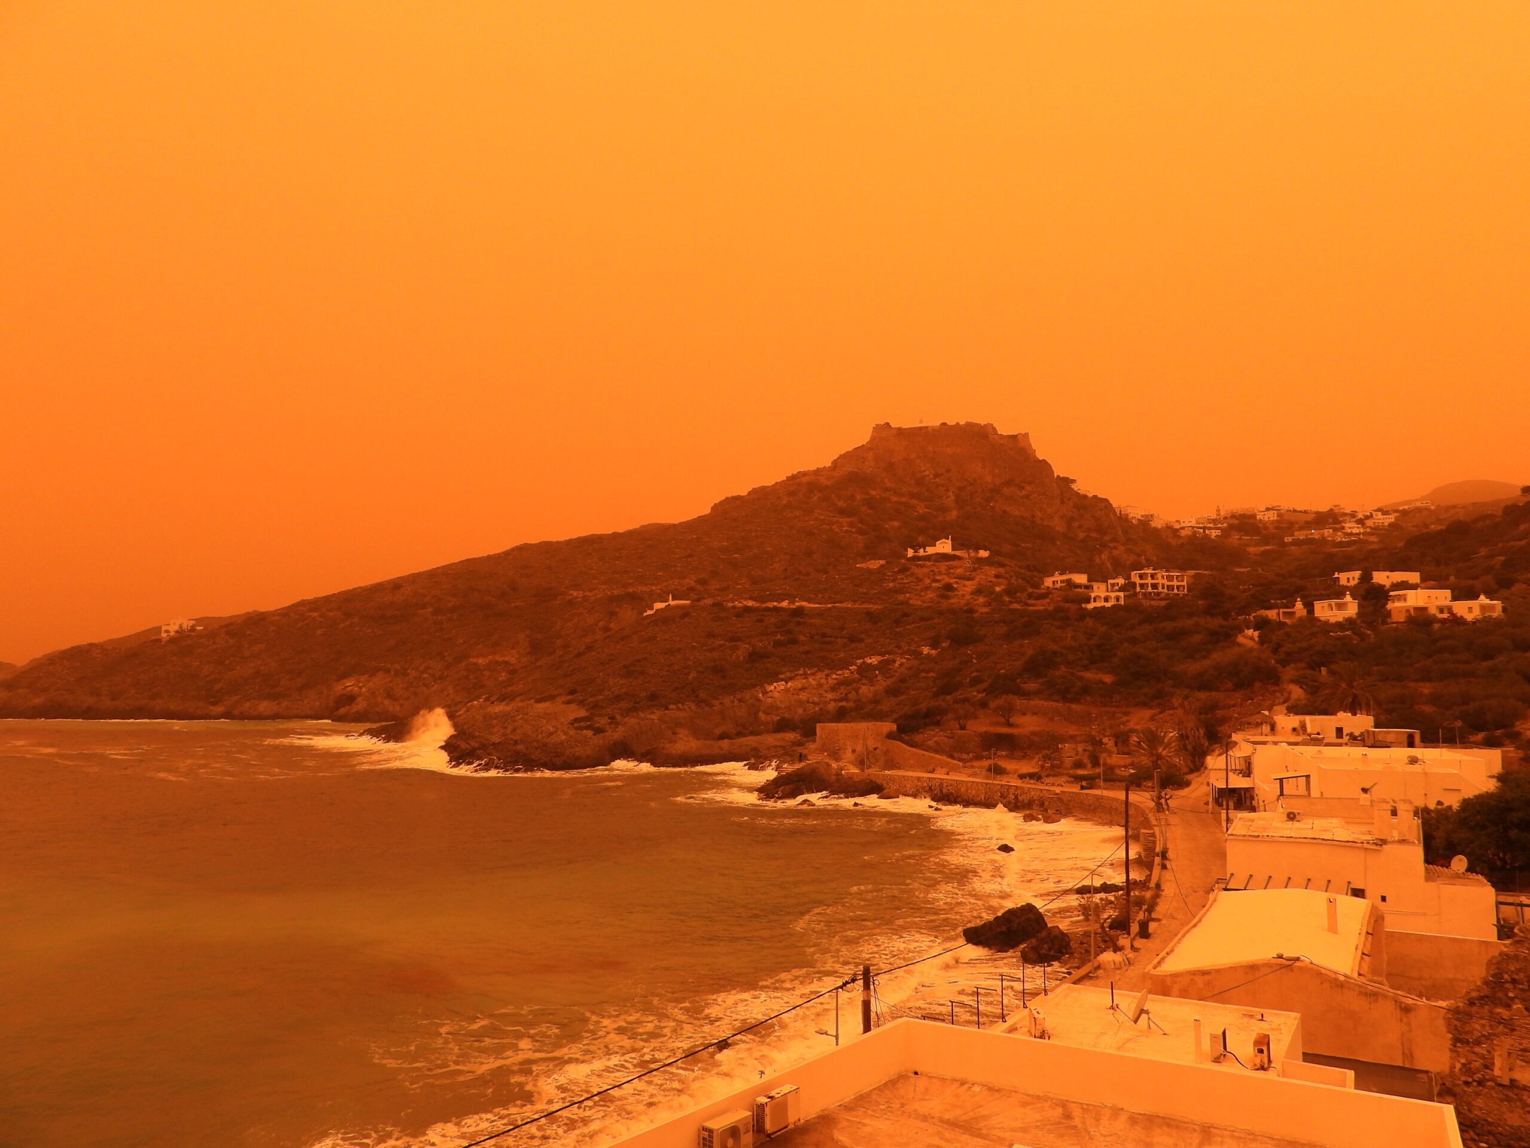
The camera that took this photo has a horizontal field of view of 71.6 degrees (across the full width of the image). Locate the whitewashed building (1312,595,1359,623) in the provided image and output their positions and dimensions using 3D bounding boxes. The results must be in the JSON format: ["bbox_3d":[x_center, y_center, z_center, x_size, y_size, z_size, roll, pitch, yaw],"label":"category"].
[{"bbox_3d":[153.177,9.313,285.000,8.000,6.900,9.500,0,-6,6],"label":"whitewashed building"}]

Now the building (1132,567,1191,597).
[{"bbox_3d":[125.488,2.666,338.000,16.000,8.200,9.000,0,-6,8],"label":"building"}]

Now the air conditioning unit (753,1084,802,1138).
[{"bbox_3d":[0.211,9.204,18.200,0.270,0.560,0.850,-4,-7,40],"label":"air conditioning unit"}]

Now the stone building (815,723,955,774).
[{"bbox_3d":[19.137,27.706,169.000,21.500,7.800,9.000,0,-6,5],"label":"stone building"}]

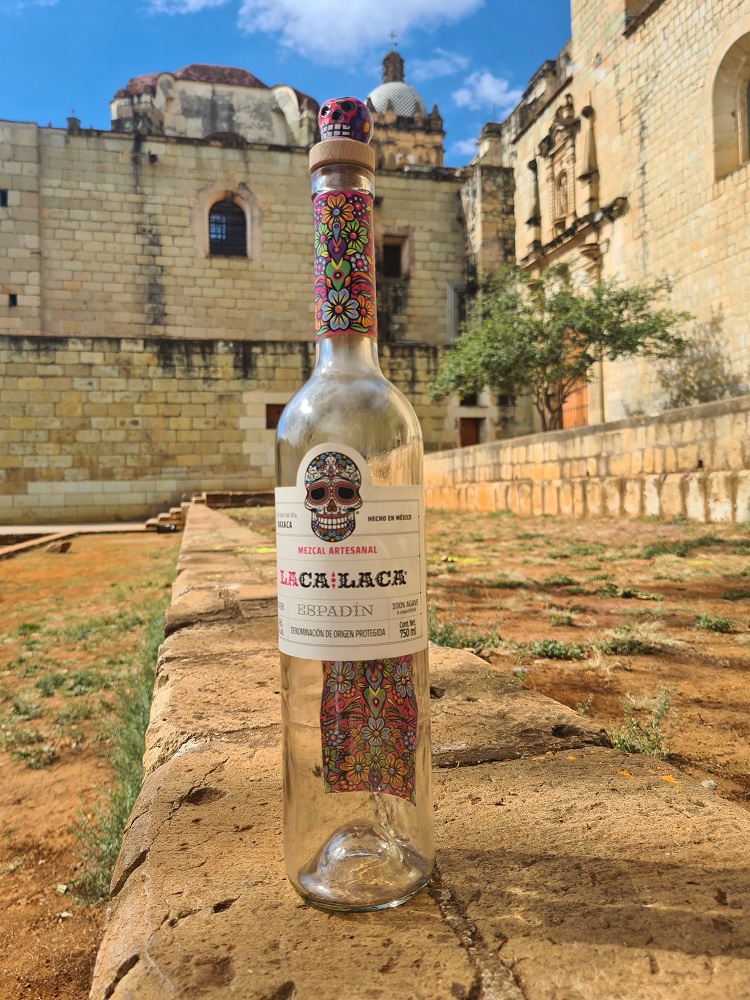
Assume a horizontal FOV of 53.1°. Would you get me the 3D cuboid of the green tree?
[{"bbox_3d":[4.250,-3.100,17.300,5.900,4.600,5.400,-1,0,14],"label":"green tree"}]

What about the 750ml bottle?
[{"bbox_3d":[-0.011,-0.005,0.361,0.073,0.375,0.073,-1,0,10],"label":"750ml bottle"}]

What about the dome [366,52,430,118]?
[{"bbox_3d":[1.400,-29.800,54.000,4.900,5.000,4.900,-1,0,0],"label":"dome"}]

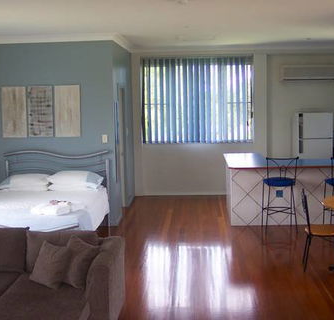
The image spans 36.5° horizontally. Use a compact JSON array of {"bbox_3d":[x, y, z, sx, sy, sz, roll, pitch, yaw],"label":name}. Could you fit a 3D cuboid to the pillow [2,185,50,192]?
[{"bbox_3d":[-2.052,0.398,7.393,0.660,0.130,0.430,-1,7,4],"label":"pillow"}]

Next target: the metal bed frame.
[{"bbox_3d":[-1.634,0.451,7.634,1.632,1.220,0.100,-1,7,4],"label":"metal bed frame"}]

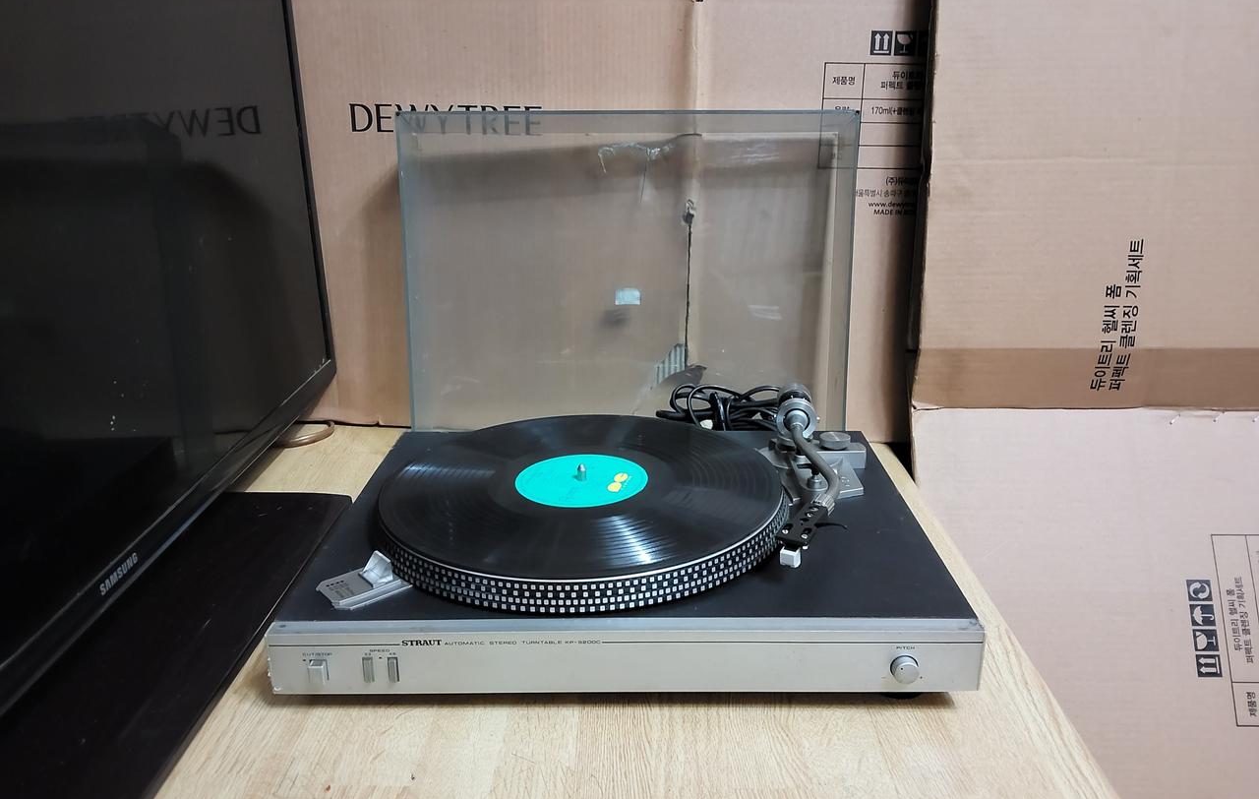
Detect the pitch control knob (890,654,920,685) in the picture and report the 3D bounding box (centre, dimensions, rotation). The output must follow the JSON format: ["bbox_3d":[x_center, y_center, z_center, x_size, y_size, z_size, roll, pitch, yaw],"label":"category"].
[{"bbox_3d":[0.165,0.163,0.566,0.015,0.015,0.007,-1,18,1],"label":"pitch control knob"}]

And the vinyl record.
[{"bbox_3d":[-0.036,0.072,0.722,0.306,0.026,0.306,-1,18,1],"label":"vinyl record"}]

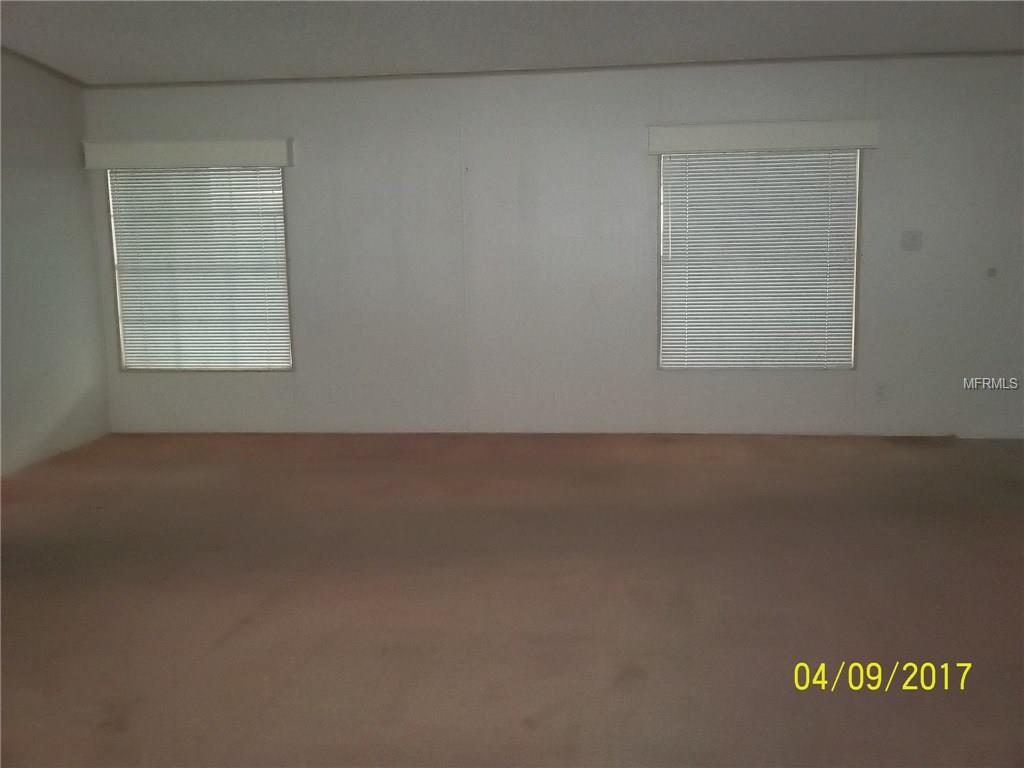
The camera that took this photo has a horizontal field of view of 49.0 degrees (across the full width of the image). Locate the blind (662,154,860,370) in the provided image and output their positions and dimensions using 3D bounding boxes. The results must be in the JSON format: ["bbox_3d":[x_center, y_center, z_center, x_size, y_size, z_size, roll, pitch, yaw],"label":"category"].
[{"bbox_3d":[1.500,-0.745,6.874,1.208,1.334,0.080,0,9,8],"label":"blind"}]

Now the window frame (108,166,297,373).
[{"bbox_3d":[-2.028,-0.745,7.345,1.195,1.343,0.080,0,9,8],"label":"window frame"}]

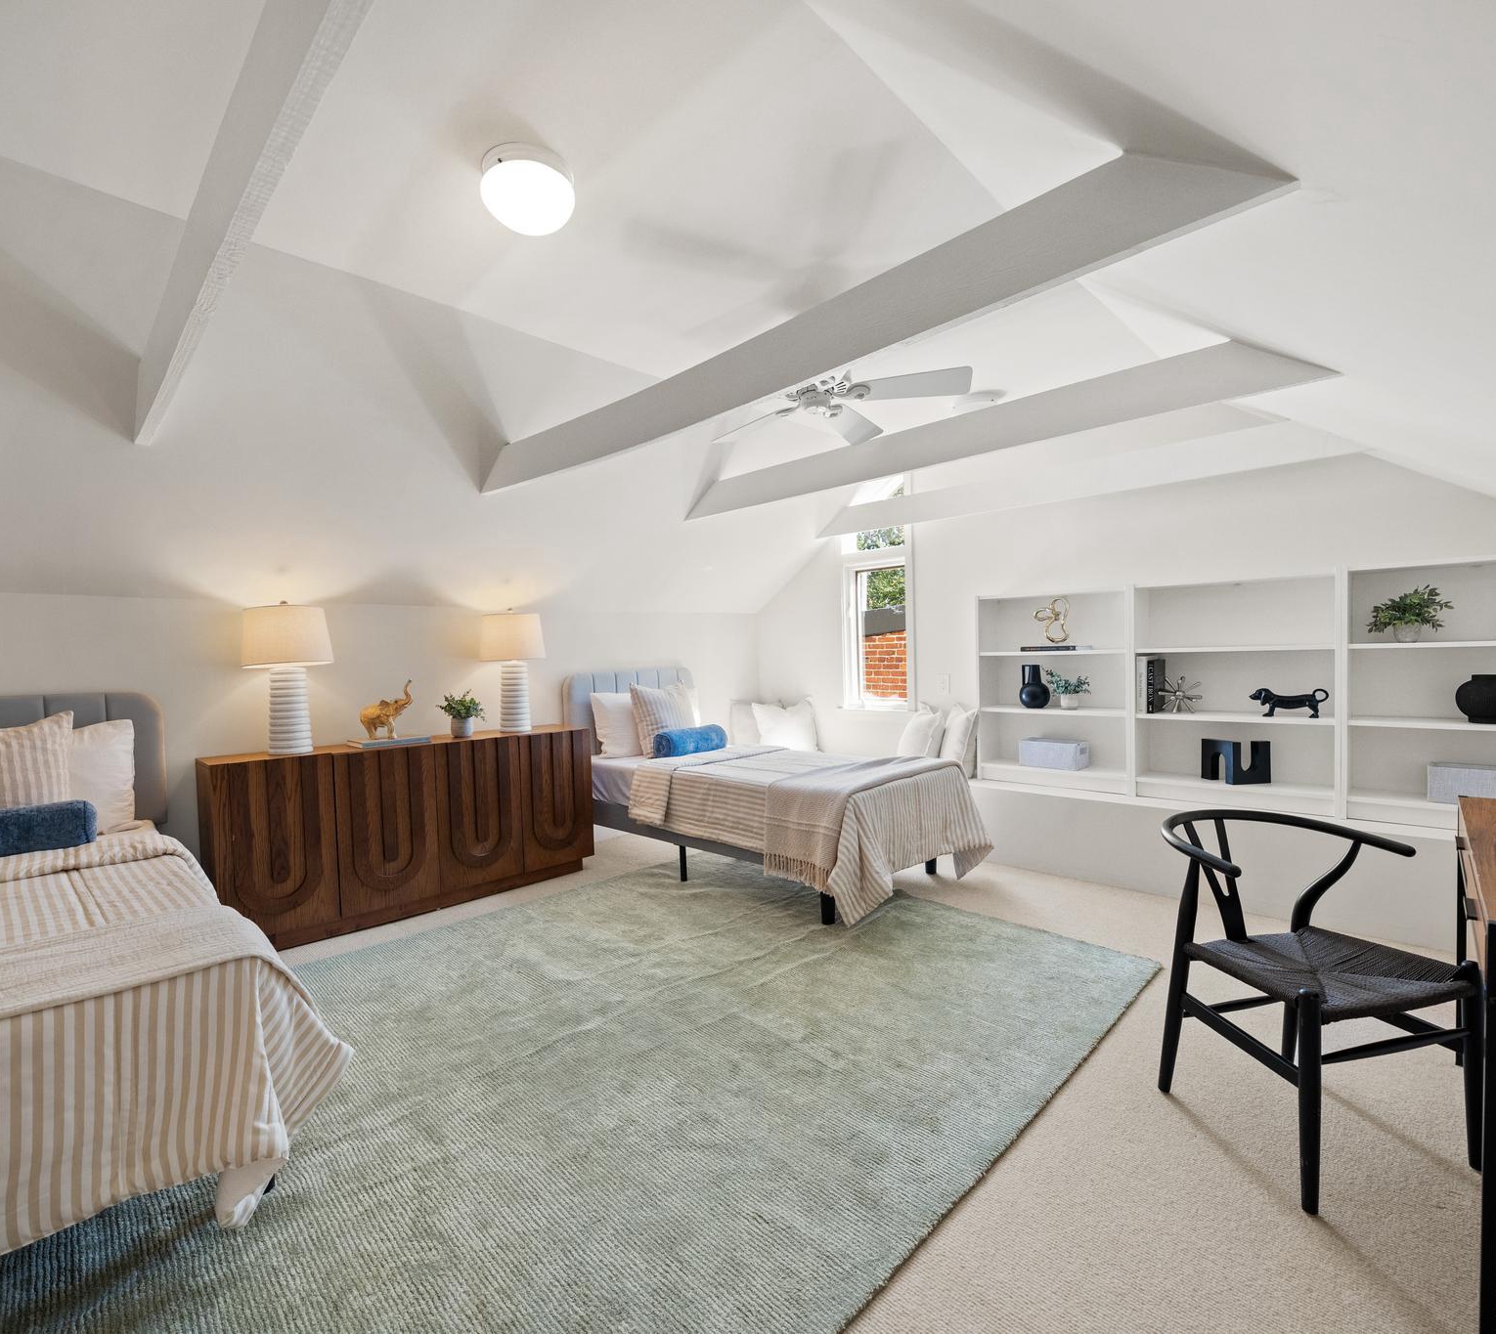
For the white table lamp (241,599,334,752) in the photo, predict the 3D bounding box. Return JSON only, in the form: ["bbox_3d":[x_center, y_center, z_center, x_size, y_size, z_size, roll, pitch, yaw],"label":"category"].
[{"bbox_3d":[-2.073,0.049,3.021,0.350,0.685,0.350,1,2,45],"label":"white table lamp"}]

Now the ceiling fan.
[{"bbox_3d":[0.285,-1.135,2.563,1.200,0.320,1.200,1,2,45],"label":"ceiling fan"}]

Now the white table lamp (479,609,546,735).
[{"bbox_3d":[-1.305,0.019,3.734,0.350,0.680,0.350,1,2,45],"label":"white table lamp"}]

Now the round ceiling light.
[{"bbox_3d":[-0.560,-1.196,1.715,0.230,0.133,0.230,-1,2,0],"label":"round ceiling light"}]

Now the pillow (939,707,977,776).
[{"bbox_3d":[1.268,0.444,4.040,0.150,0.420,0.420,9,2,0],"label":"pillow"}]

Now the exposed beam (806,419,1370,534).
[{"bbox_3d":[1.538,-1.002,3.793,2.920,0.185,0.045,1,2,44],"label":"exposed beam"}]

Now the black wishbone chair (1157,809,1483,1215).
[{"bbox_3d":[1.426,0.811,1.735,0.560,0.757,0.520,-1,2,-14],"label":"black wishbone chair"}]

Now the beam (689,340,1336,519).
[{"bbox_3d":[0.705,-0.965,3.000,2.950,0.185,0.045,1,2,43],"label":"beam"}]

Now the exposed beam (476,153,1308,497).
[{"bbox_3d":[-0.157,-0.914,2.166,2.970,0.185,0.045,1,2,43],"label":"exposed beam"}]

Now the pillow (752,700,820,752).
[{"bbox_3d":[0.291,0.455,4.973,0.470,0.420,0.150,-1,-8,-8],"label":"pillow"}]

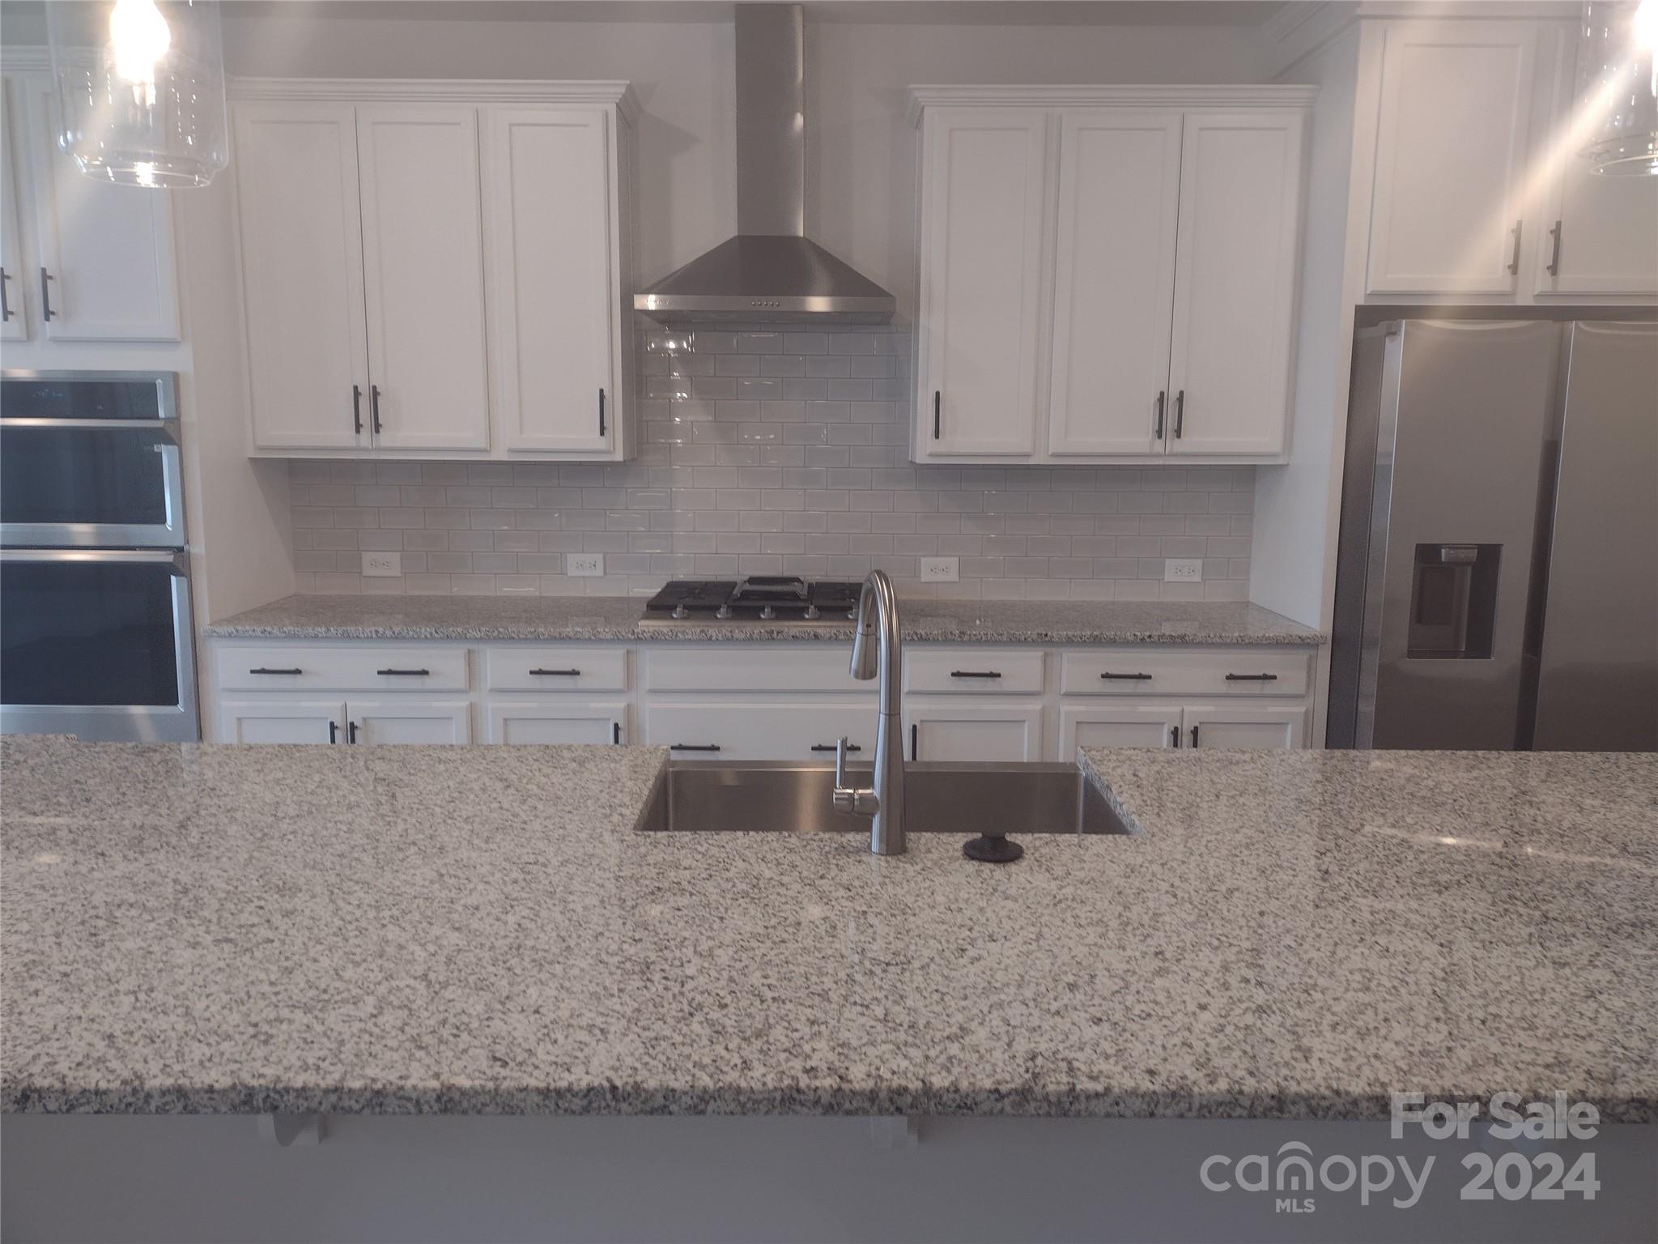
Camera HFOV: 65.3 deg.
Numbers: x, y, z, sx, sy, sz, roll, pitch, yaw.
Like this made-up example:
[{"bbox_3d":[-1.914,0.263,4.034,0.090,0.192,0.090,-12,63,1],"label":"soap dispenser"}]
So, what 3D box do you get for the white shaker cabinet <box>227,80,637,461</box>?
[{"bbox_3d":[-1.189,-1.065,4.036,1.199,1.105,0.352,0,9,-1],"label":"white shaker cabinet"}]

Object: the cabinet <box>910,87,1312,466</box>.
[{"bbox_3d":[0.834,-1.053,4.055,1.207,1.105,0.352,0,9,-1],"label":"cabinet"}]

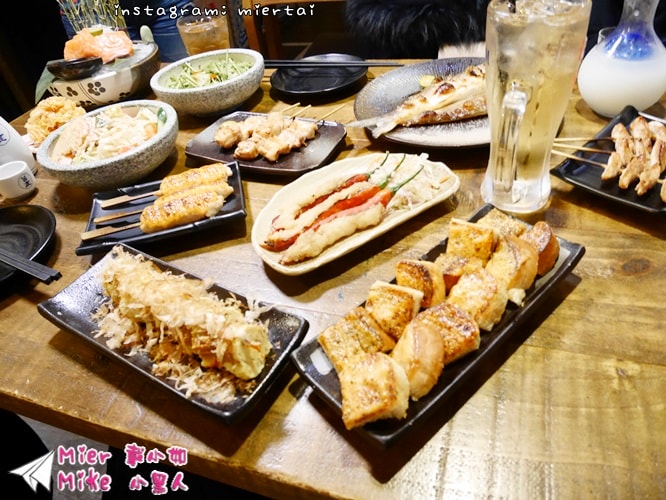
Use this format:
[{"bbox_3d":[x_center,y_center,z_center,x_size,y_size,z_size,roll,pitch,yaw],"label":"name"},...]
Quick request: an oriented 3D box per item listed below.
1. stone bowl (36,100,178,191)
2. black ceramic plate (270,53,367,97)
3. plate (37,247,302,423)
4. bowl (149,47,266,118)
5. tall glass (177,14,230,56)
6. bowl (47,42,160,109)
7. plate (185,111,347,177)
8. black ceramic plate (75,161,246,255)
[{"bbox_3d":[-0.284,-0.129,0.617,0.177,0.061,0.177,-10,41,0],"label":"stone bowl"},{"bbox_3d":[-0.023,-0.287,0.774,0.159,0.022,0.159,-6,41,5],"label":"black ceramic plate"},{"bbox_3d":[-0.138,0.062,0.389,0.231,0.033,0.089,18,48,28],"label":"plate"},{"bbox_3d":[-0.195,-0.265,0.754,0.177,0.061,0.177,-10,41,0],"label":"bowl"},{"bbox_3d":[-0.231,-0.381,0.870,0.092,0.093,0.092,-10,41,0],"label":"tall glass"},{"bbox_3d":[-0.395,-0.301,0.829,0.192,0.072,0.192,-10,41,0],"label":"bowl"},{"bbox_3d":[-0.088,-0.140,0.618,0.185,0.023,0.115,16,47,27],"label":"plate"},{"bbox_3d":[-0.189,-0.046,0.530,0.178,0.025,0.113,-13,41,-4],"label":"black ceramic plate"}]

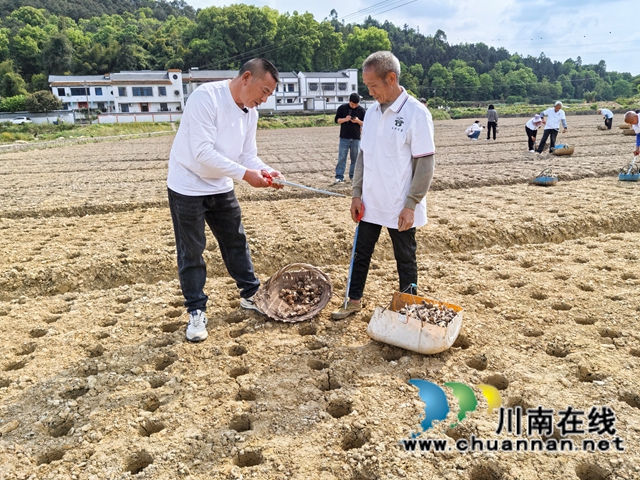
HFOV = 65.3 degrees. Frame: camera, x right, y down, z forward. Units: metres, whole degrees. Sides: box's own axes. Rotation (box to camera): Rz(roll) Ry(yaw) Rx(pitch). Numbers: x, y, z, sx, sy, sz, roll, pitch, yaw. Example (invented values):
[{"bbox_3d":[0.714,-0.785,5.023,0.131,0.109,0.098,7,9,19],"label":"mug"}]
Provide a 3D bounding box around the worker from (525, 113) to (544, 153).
[{"bbox_3d":[6.948,-3.468,16.246,0.500,1.226,0.680,-12,19,-40],"label":"worker"}]

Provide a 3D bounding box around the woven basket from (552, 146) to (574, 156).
[{"bbox_3d":[7.656,-2.786,15.696,0.640,0.273,0.480,7,16,25],"label":"woven basket"}]

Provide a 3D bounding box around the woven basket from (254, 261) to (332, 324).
[{"bbox_3d":[-0.172,0.340,3.230,0.500,0.280,0.420,0,36,0],"label":"woven basket"}]

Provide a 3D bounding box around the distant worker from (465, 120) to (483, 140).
[{"bbox_3d":[7.387,-5.248,23.944,0.820,0.914,0.500,2,14,10],"label":"distant worker"}]

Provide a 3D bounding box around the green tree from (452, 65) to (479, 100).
[{"bbox_3d":[36.183,-39.188,125.000,6.500,9.600,6.500,4,15,17],"label":"green tree"}]

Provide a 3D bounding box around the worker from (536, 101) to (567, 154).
[{"bbox_3d":[7.559,-3.673,16.300,0.720,1.650,0.470,1,14,5],"label":"worker"}]

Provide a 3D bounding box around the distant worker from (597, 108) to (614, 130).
[{"bbox_3d":[18.587,-7.845,32.500,0.930,1.330,0.520,5,15,20],"label":"distant worker"}]

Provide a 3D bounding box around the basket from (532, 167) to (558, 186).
[{"bbox_3d":[4.191,-1.158,9.250,0.430,0.300,0.340,6,16,23],"label":"basket"}]

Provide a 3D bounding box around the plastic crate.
[{"bbox_3d":[0.575,0.485,2.970,0.460,0.220,0.310,10,17,34],"label":"plastic crate"}]

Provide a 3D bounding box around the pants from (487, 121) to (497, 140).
[{"bbox_3d":[8.280,-5.267,24.100,0.390,0.920,0.260,1,14,3],"label":"pants"}]

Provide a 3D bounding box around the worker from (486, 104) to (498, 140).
[{"bbox_3d":[8.277,-5.626,23.952,0.520,1.644,0.360,5,15,17],"label":"worker"}]

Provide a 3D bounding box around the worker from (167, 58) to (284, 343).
[{"bbox_3d":[-0.579,-0.260,3.091,0.640,1.631,0.560,9,17,32],"label":"worker"}]

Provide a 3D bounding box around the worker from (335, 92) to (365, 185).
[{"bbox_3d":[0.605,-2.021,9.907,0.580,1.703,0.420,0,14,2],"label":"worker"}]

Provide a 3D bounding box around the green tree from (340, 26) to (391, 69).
[{"bbox_3d":[12.109,-47.526,130.000,11.500,14.000,11.000,4,15,17],"label":"green tree"}]

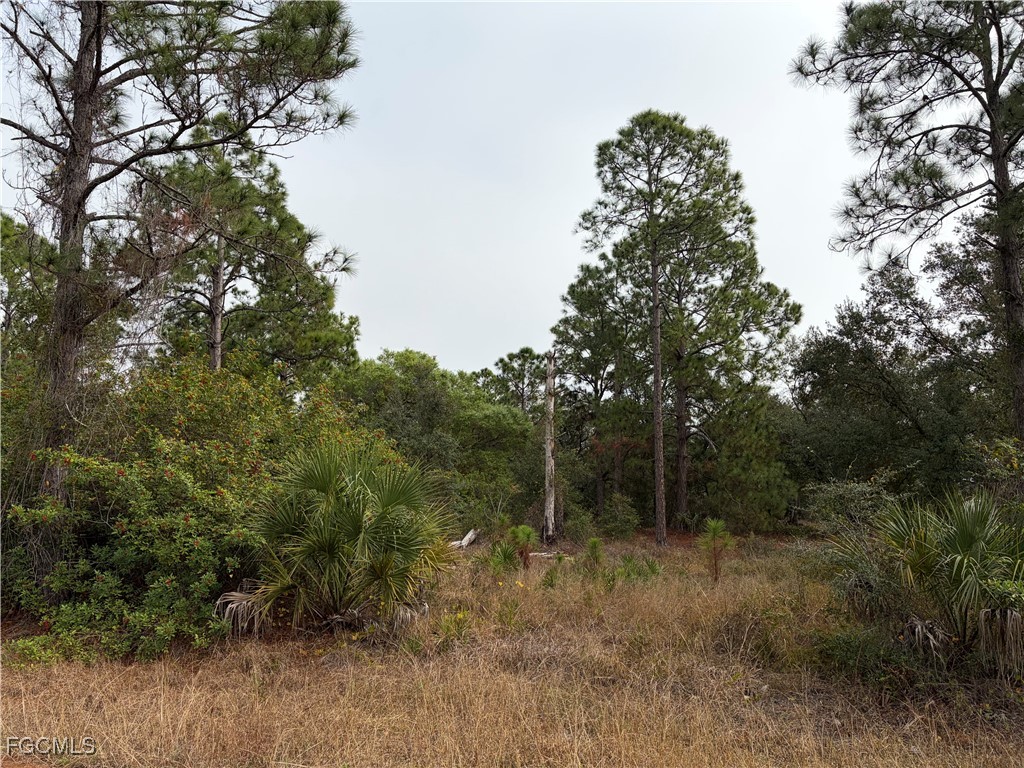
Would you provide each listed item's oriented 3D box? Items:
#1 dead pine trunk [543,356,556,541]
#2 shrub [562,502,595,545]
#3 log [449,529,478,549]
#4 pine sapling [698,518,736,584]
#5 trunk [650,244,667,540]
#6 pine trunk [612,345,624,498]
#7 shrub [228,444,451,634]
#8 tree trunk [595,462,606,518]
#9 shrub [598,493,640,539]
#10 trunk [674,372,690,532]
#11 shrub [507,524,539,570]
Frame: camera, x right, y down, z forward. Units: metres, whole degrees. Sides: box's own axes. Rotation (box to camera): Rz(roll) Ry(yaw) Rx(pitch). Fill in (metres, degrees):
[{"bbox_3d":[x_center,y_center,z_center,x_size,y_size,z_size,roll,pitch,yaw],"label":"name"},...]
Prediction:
[{"bbox_3d":[0.947,1.521,19.157,0.260,4.771,0.260,0,-7,0],"label":"dead pine trunk"},{"bbox_3d":[1.628,3.454,19.122,0.845,1.005,0.803,0,-7,0],"label":"shrub"},{"bbox_3d":[-1.075,3.507,17.402,0.634,0.423,0.400,0,-7,0],"label":"log"},{"bbox_3d":[3.073,2.505,11.500,0.560,1.000,0.550,0,-7,0],"label":"pine sapling"},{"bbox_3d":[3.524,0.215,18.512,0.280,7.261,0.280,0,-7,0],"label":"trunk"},{"bbox_3d":[3.286,1.586,23.784,0.250,5.438,0.250,0,-7,0],"label":"pine trunk"},{"bbox_3d":[-1.942,1.687,8.558,2.604,2.046,2.300,0,-7,0],"label":"shrub"},{"bbox_3d":[2.647,3.280,23.072,0.210,1.842,0.210,0,-7,0],"label":"tree trunk"},{"bbox_3d":[2.883,3.524,20.624,1.126,1.217,1.070,0,-7,0],"label":"shrub"},{"bbox_3d":[4.934,1.951,22.228,0.330,4.609,0.330,0,-7,0],"label":"trunk"},{"bbox_3d":[0.177,2.746,12.962,0.539,0.745,0.512,0,-7,0],"label":"shrub"}]

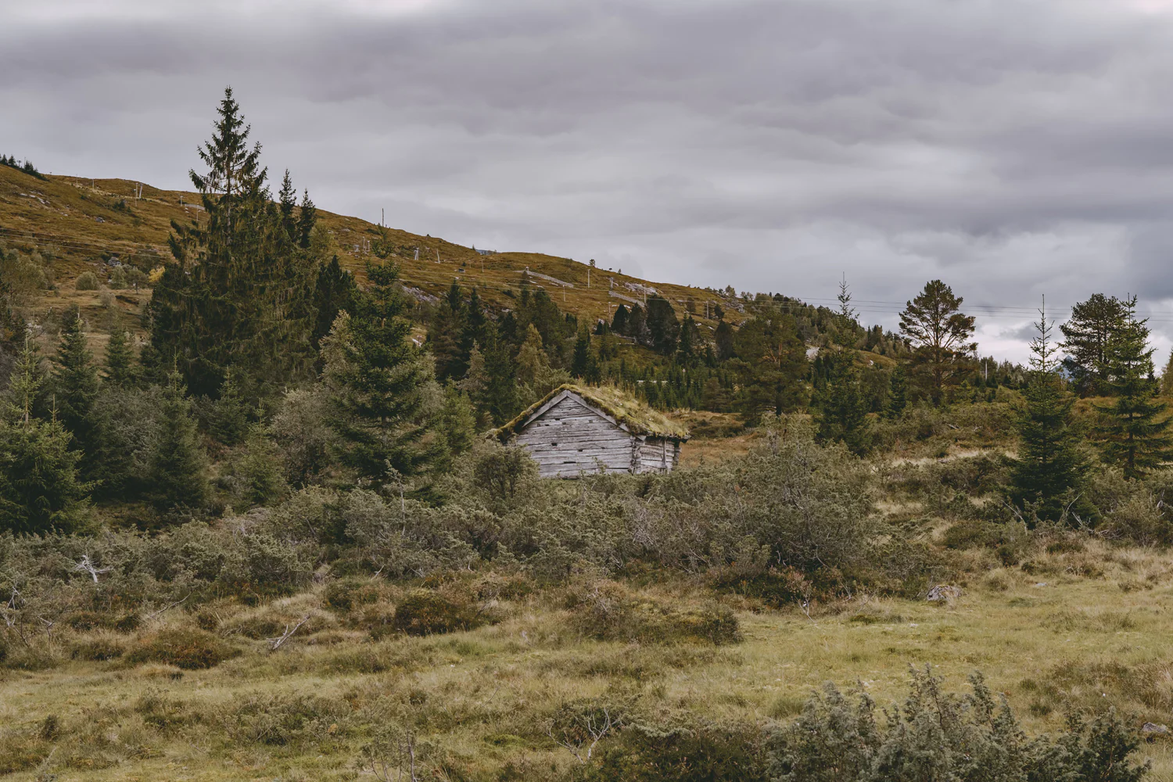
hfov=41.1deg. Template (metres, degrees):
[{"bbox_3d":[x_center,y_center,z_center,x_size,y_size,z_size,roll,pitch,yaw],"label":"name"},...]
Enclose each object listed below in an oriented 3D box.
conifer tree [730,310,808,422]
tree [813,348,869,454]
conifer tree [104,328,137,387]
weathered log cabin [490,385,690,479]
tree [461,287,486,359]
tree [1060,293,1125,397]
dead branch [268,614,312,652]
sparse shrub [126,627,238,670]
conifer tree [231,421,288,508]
[{"bbox_3d":[10.728,-1.375,92.000,4.582,6.849,4.582,0,-3,0],"label":"conifer tree"},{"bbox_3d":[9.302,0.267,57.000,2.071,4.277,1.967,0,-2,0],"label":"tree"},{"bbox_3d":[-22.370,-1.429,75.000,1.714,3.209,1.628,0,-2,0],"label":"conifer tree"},{"bbox_3d":[0.200,1.310,47.100,4.700,2.850,4.600,-1,-3,20],"label":"weathered log cabin"},{"bbox_3d":[-7.064,-3.935,98.000,1.780,5.113,1.780,0,-3,0],"label":"tree"},{"bbox_3d":[34.303,-3.047,105.000,4.922,7.078,4.922,0,0,0],"label":"tree"},{"bbox_3d":[-2.857,2.321,15.000,0.431,0.369,0.270,0,-3,0],"label":"dead branch"},{"bbox_3d":[-3.674,2.343,14.200,1.015,0.364,0.761,0,0,0],"label":"sparse shrub"},{"bbox_3d":[-8.996,1.966,43.000,1.587,2.621,1.508,0,-2,0],"label":"conifer tree"}]

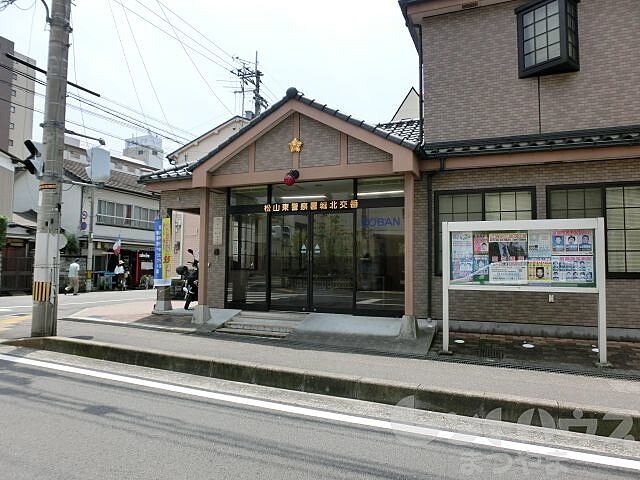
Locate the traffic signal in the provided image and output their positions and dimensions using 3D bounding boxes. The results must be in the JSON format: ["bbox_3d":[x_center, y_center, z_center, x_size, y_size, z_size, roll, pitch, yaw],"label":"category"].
[{"bbox_3d":[-5.244,-1.497,8.150,0.360,0.680,0.300,-1,-3,24],"label":"traffic signal"}]

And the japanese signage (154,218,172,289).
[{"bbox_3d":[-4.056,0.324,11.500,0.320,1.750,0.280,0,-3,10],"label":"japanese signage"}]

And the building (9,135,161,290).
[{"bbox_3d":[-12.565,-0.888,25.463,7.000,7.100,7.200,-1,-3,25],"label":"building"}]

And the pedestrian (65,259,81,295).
[{"bbox_3d":[-10.911,1.630,19.600,0.480,1.620,0.500,-1,-3,26],"label":"pedestrian"}]

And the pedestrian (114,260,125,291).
[{"bbox_3d":[-10.062,1.789,22.300,0.450,1.530,0.450,-1,-3,26],"label":"pedestrian"}]

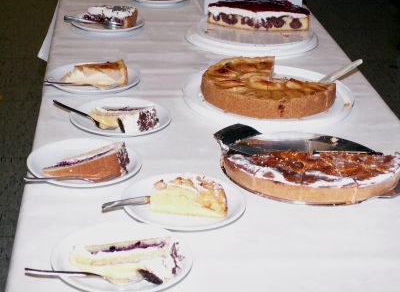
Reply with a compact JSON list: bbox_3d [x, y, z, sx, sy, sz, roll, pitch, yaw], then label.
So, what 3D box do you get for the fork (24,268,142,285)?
[{"bbox_3d":[-0.152,0.170,1.136,0.154,0.016,0.021,6,24,-6],"label":"fork"}]

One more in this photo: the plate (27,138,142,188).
[{"bbox_3d":[-0.192,0.034,1.440,0.191,0.021,0.191,4,24,-2],"label":"plate"}]

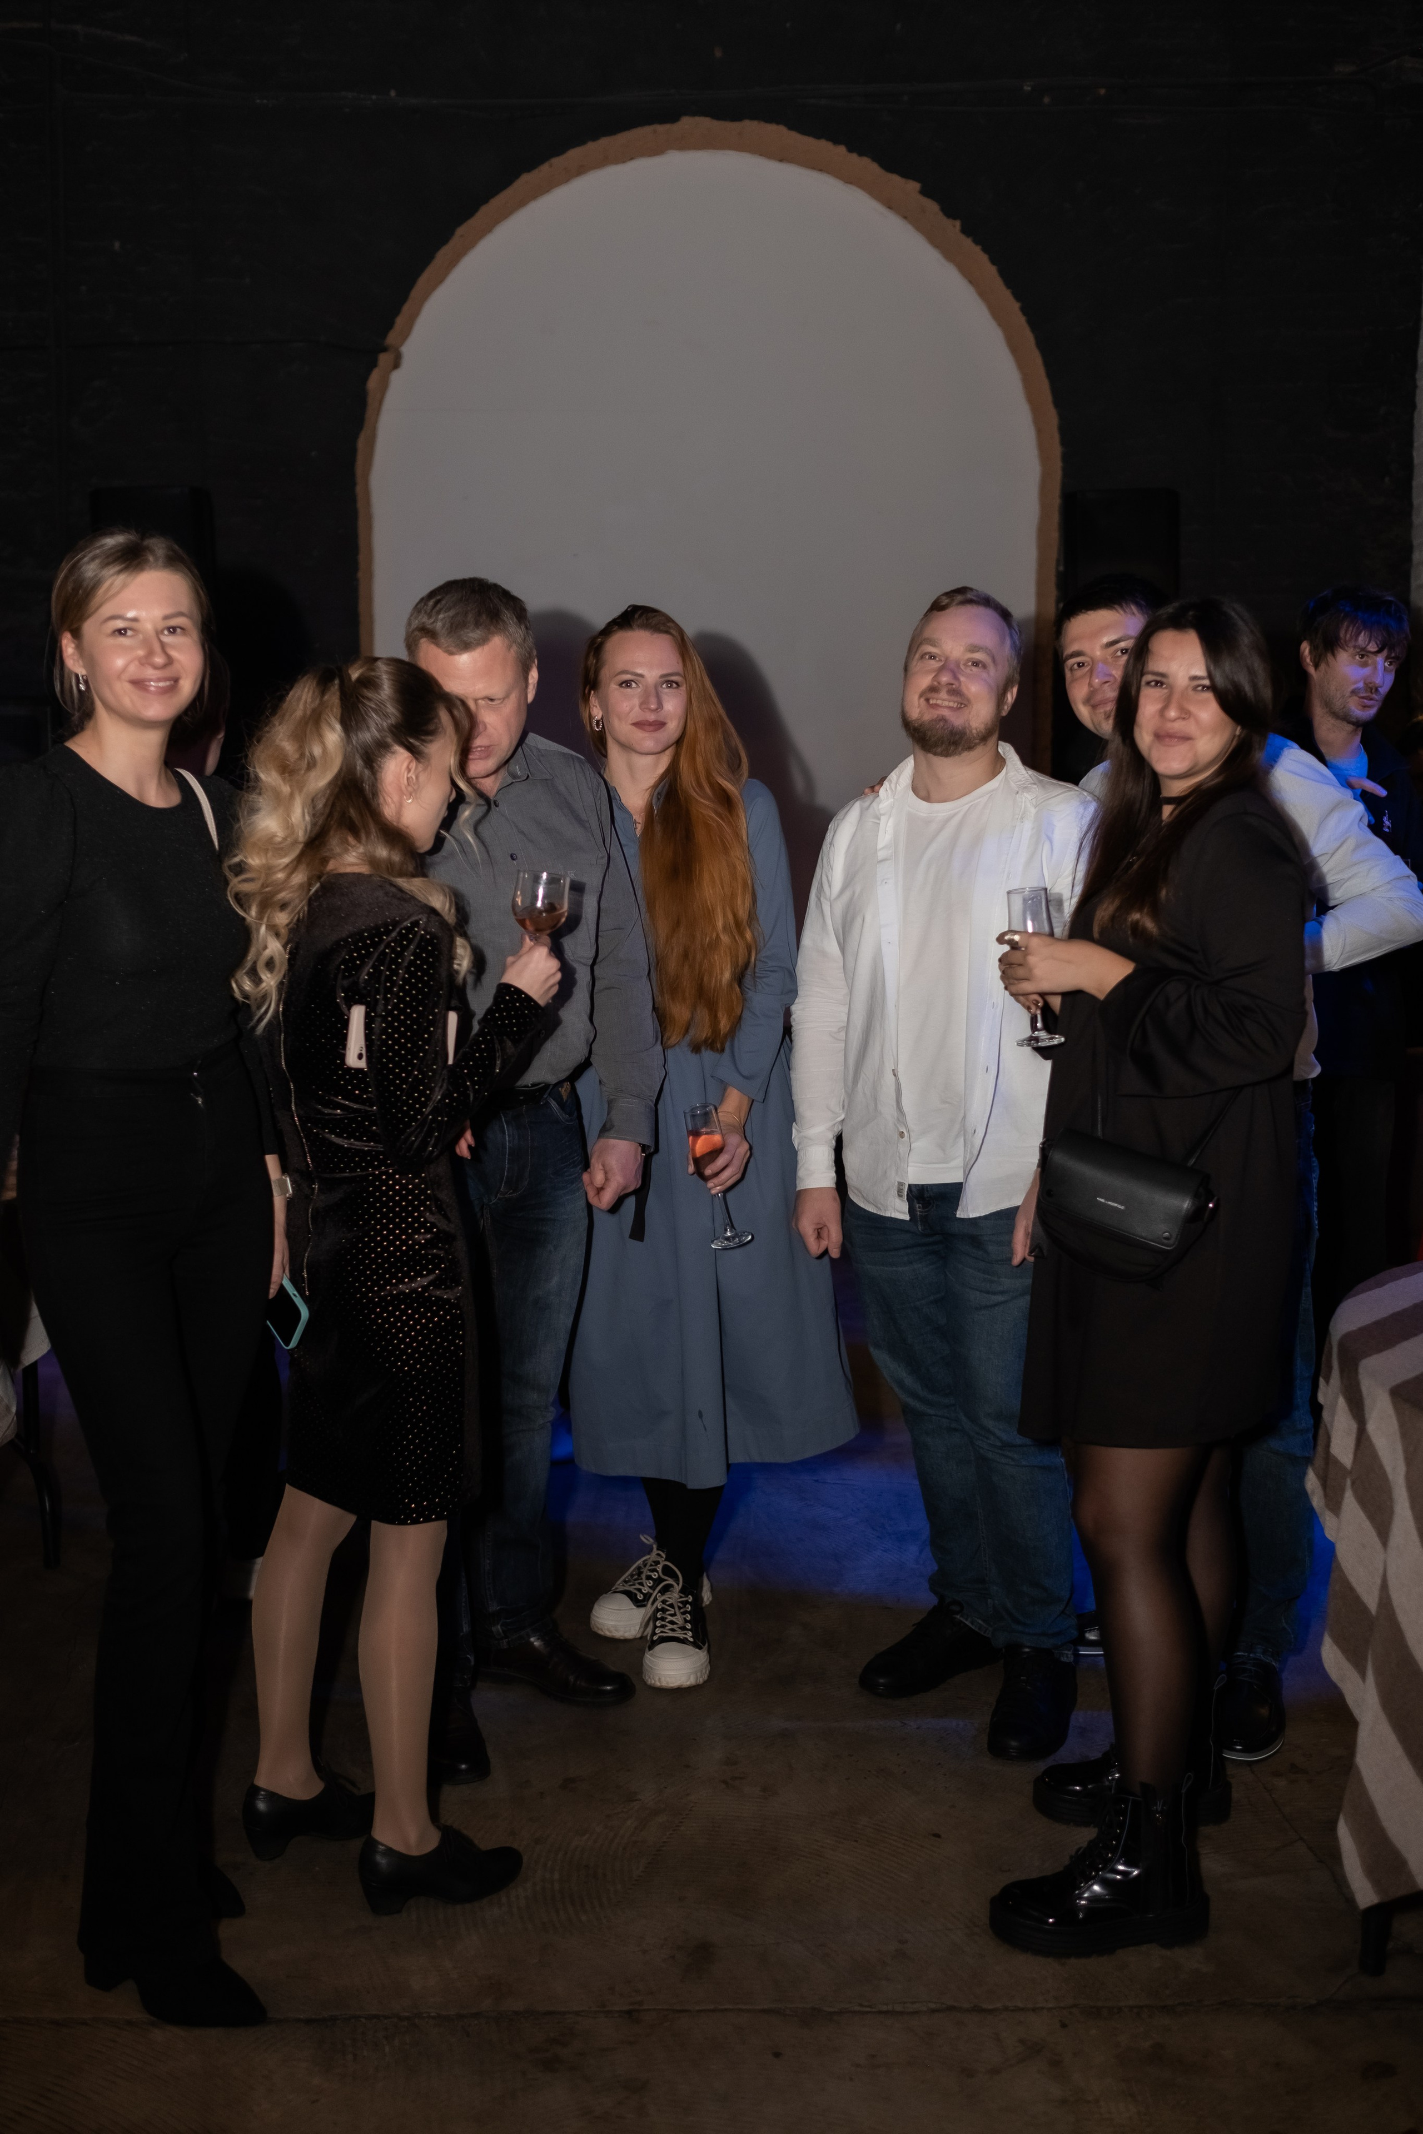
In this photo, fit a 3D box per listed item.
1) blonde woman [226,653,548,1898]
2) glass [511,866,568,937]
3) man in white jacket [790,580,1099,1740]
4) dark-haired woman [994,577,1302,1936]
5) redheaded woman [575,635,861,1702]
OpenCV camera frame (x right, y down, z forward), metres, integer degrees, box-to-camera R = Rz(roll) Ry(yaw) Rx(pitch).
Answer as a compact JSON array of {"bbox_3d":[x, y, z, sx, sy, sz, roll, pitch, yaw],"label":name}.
[{"bbox_3d":[-0.426,0.268,2.731,0.460,1.620,0.410,-3,7,-28],"label":"blonde woman"},{"bbox_3d":[-0.226,-0.174,2.749,0.076,0.180,0.076,0,6,0],"label":"glass"},{"bbox_3d":[0.384,0.138,3.260,0.520,1.780,0.400,1,6,11],"label":"man in white jacket"},{"bbox_3d":[0.529,0.243,2.678,0.440,1.690,0.440,-3,7,-33],"label":"dark-haired woman"},{"bbox_3d":[-0.001,0.125,3.470,0.490,1.760,0.380,1,6,7],"label":"redheaded woman"}]

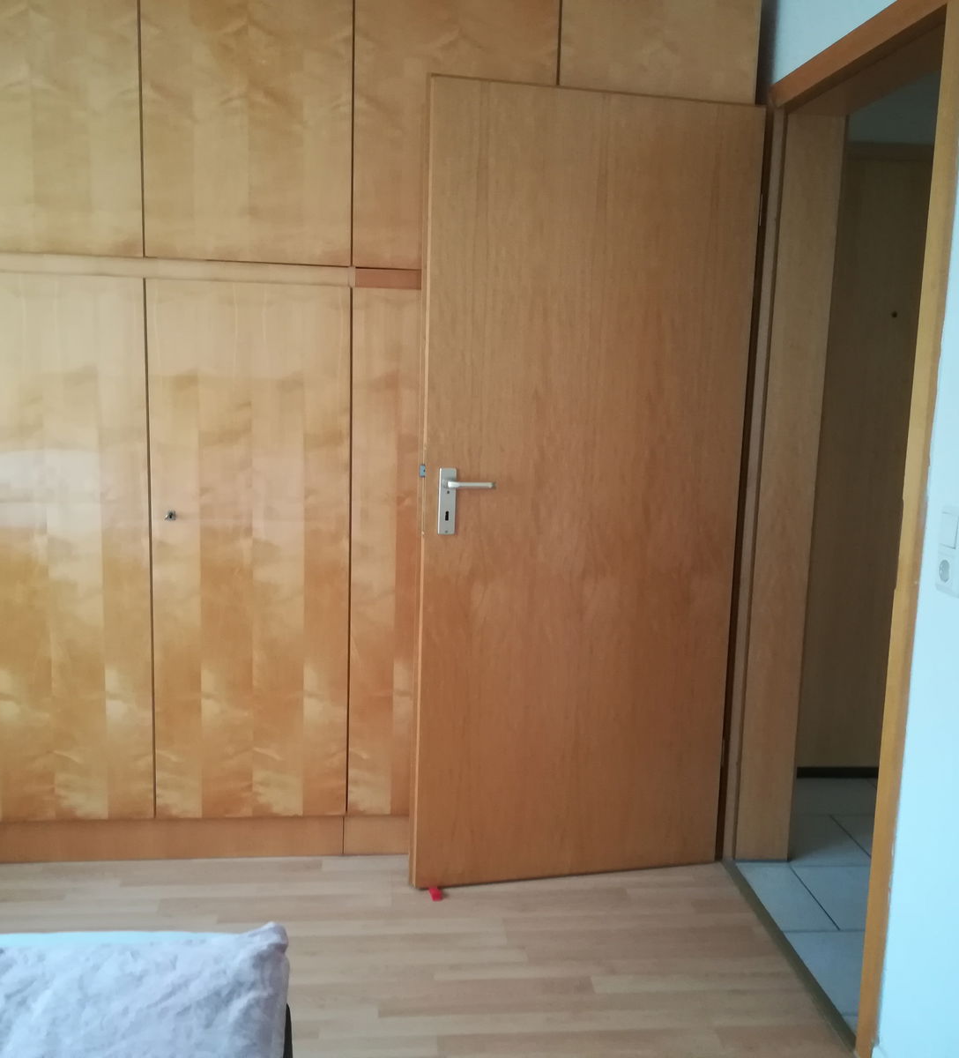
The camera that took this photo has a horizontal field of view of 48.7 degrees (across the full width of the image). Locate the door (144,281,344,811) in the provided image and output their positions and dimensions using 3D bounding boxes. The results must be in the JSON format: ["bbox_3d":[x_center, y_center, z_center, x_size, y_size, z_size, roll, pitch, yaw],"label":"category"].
[{"bbox_3d":[-0.592,0.076,2.743,0.499,1.394,0.027,1,9,-6],"label":"door"}]

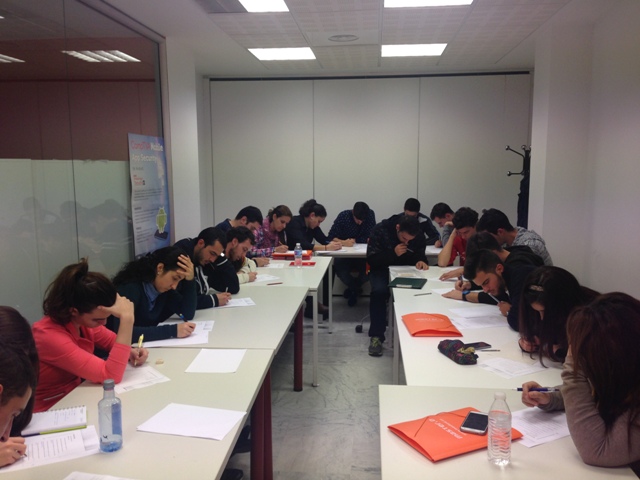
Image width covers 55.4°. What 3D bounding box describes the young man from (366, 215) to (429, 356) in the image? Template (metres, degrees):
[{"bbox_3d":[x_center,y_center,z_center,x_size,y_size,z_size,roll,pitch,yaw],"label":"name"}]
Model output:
[{"bbox_3d":[0.664,0.334,5.247,0.540,1.140,0.780,-1,7,-6],"label":"young man"}]

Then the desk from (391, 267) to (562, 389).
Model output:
[{"bbox_3d":[0.806,0.745,3.703,0.700,0.715,2.680,0,7,5],"label":"desk"}]

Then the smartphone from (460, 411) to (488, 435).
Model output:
[{"bbox_3d":[0.520,0.599,2.018,0.071,0.009,0.141,3,8,24],"label":"smartphone"}]

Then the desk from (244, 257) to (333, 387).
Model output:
[{"bbox_3d":[-0.300,0.573,4.876,0.690,0.680,1.360,0,8,5],"label":"desk"}]

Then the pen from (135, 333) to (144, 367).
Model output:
[{"bbox_3d":[-0.779,0.477,2.632,0.011,0.140,0.011,14,5,3],"label":"pen"}]

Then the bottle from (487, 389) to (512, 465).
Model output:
[{"bbox_3d":[0.520,0.542,1.762,0.066,0.213,0.066,0,8,5],"label":"bottle"}]

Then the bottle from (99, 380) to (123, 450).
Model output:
[{"bbox_3d":[-0.635,0.527,1.852,0.065,0.215,0.065,0,7,5],"label":"bottle"}]

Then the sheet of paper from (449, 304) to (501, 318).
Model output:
[{"bbox_3d":[0.924,0.412,3.498,0.297,0.002,0.210,-2,8,-14],"label":"sheet of paper"}]

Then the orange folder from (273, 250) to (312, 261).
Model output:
[{"bbox_3d":[-0.254,0.140,5.529,0.340,0.040,0.260,0,7,5],"label":"orange folder"}]

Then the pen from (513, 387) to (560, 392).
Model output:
[{"bbox_3d":[0.720,0.499,2.030,0.161,0.011,0.011,1,8,0],"label":"pen"}]

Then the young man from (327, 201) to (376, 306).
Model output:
[{"bbox_3d":[0.320,0.159,6.304,0.540,1.110,0.750,1,8,11],"label":"young man"}]

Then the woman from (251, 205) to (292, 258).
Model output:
[{"bbox_3d":[-0.574,0.248,5.626,0.700,1.120,0.480,3,9,27],"label":"woman"}]

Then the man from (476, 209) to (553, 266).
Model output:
[{"bbox_3d":[1.285,0.393,4.408,0.770,1.225,0.500,-1,7,-6],"label":"man"}]

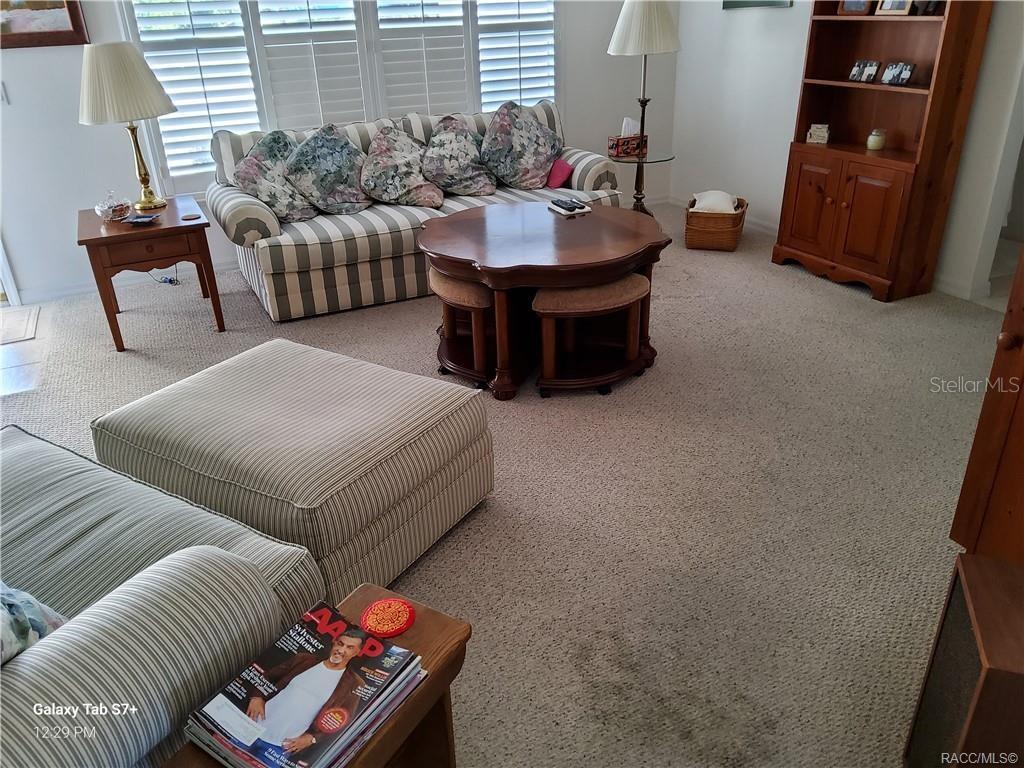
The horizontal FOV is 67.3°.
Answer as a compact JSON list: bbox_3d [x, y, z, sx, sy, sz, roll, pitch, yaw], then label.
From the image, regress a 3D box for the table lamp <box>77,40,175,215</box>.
[{"bbox_3d":[-1.973,-1.330,3.986,0.460,0.797,0.460,-14,29,-23],"label":"table lamp"}]

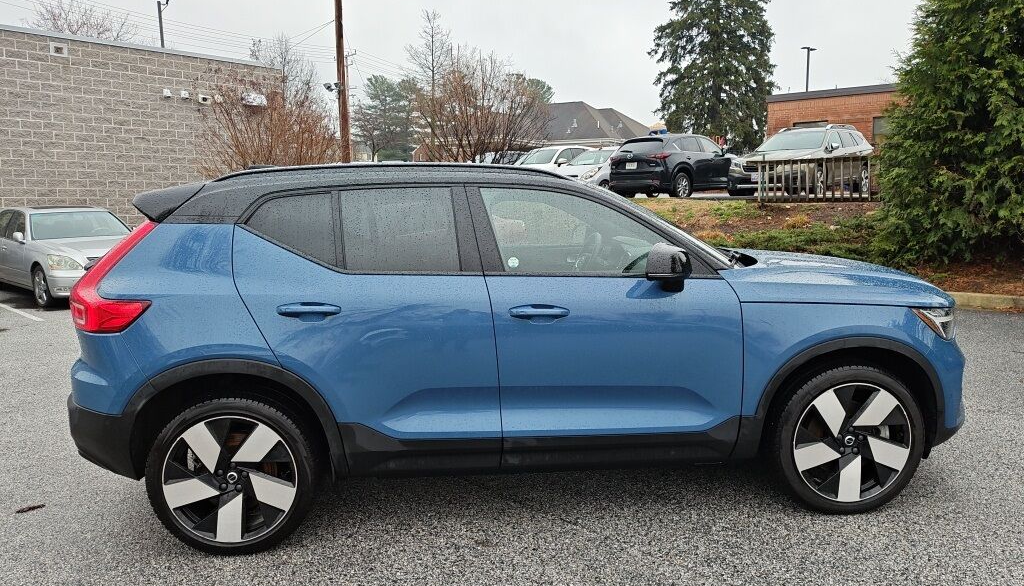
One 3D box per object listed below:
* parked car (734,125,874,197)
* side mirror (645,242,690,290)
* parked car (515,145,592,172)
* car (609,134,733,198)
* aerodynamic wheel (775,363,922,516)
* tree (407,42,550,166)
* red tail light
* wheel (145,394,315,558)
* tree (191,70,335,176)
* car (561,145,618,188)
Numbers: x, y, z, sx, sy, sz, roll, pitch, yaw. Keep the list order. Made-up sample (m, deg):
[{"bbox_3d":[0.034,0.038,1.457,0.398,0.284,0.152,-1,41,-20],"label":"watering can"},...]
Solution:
[{"bbox_3d":[7.290,-3.214,18.097,1.860,1.680,4.860,7,11,44],"label":"parked car"},{"bbox_3d":[0.651,-0.106,3.112,0.195,0.210,0.215,-2,8,-5],"label":"side mirror"},{"bbox_3d":[1.339,-3.857,23.808,1.830,1.640,4.550,6,11,42],"label":"parked car"},{"bbox_3d":[4.404,-3.361,19.760,1.845,1.680,4.575,6,11,39],"label":"car"},{"bbox_3d":[1.509,0.650,3.404,0.716,0.712,0.240,-2,8,-5],"label":"aerodynamic wheel"},{"bbox_3d":[-0.729,-3.948,17.918,3.350,4.317,3.100,-1,8,0],"label":"tree"},{"bbox_3d":[-1.680,-0.065,3.088,0.400,0.460,0.260,-2,8,-5],"label":"red tail light"},{"bbox_3d":[-1.182,0.759,3.191,0.712,0.708,0.250,-2,8,-5],"label":"wheel"},{"bbox_3d":[-5.539,-3.116,17.013,3.150,3.923,3.000,-1,8,0],"label":"tree"},{"bbox_3d":[2.830,-3.662,22.594,1.750,1.500,4.350,5,10,37],"label":"car"}]

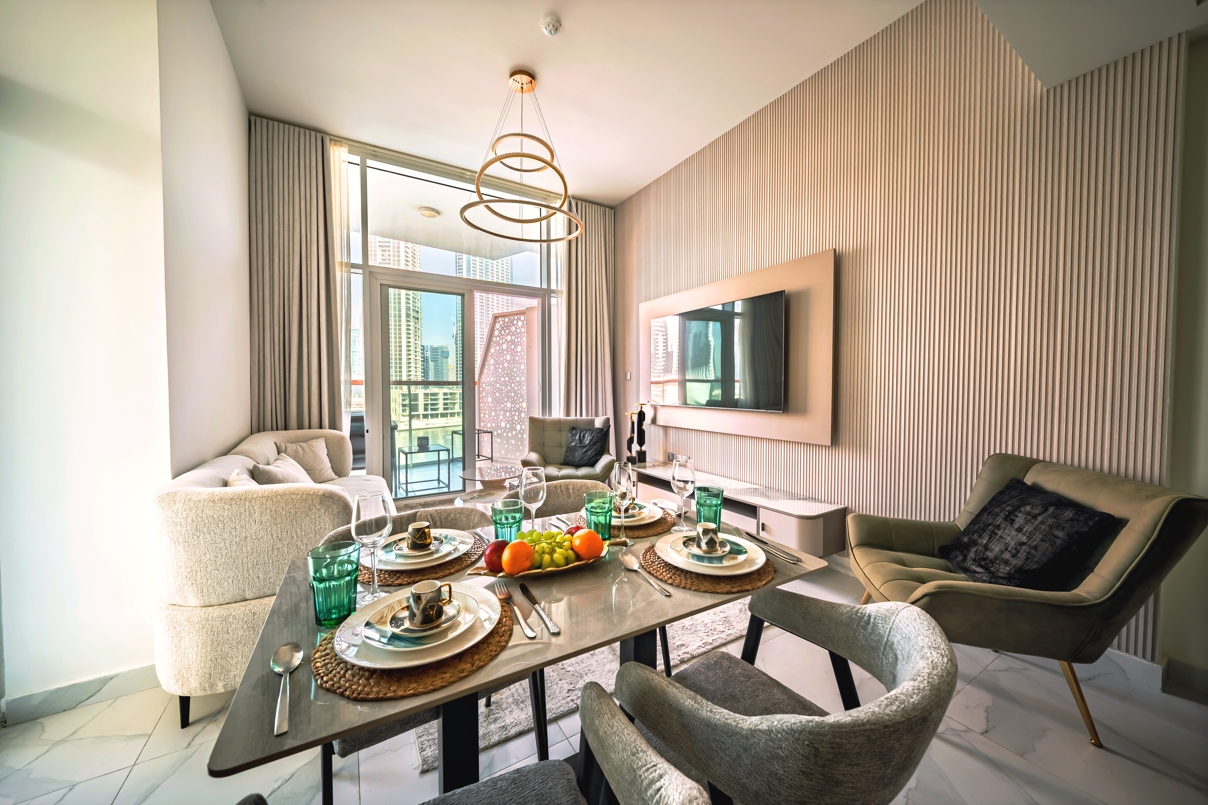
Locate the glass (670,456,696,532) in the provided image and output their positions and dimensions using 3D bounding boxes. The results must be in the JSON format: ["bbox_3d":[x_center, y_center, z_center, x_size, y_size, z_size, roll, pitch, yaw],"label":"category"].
[{"bbox_3d":[0.250,0.295,1.267,0.076,0.220,0.076,0,2,0],"label":"glass"}]

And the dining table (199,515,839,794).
[{"bbox_3d":[-0.105,0.778,1.045,1.193,0.750,0.682,0,2,-30],"label":"dining table"}]

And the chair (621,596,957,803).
[{"bbox_3d":[0.328,0.781,0.788,0.580,0.760,0.570,-1,2,-30],"label":"chair"}]

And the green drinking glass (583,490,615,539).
[{"bbox_3d":[-0.013,0.335,1.188,0.091,0.131,0.091,1,2,0],"label":"green drinking glass"}]

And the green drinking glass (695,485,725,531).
[{"bbox_3d":[0.330,0.338,1.262,0.091,0.131,0.091,1,2,0],"label":"green drinking glass"}]

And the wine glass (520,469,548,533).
[{"bbox_3d":[-0.198,0.299,1.133,0.076,0.220,0.076,-1,2,-32],"label":"wine glass"}]

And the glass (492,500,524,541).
[{"bbox_3d":[-0.256,0.334,1.074,0.091,0.131,0.091,0,2,-30],"label":"glass"}]

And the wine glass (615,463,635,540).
[{"bbox_3d":[0.058,0.293,1.172,0.063,0.230,0.063,0,2,0],"label":"wine glass"}]

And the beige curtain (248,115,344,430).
[{"bbox_3d":[-2.567,-0.606,3.388,0.601,3.331,0.160,-1,2,-32],"label":"beige curtain"}]

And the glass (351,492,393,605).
[{"bbox_3d":[-0.473,0.296,0.824,0.076,0.215,0.076,0,2,-30],"label":"glass"}]

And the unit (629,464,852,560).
[{"bbox_3d":[0.854,0.786,3.285,0.470,0.287,1.932,-1,2,-32],"label":"unit"}]

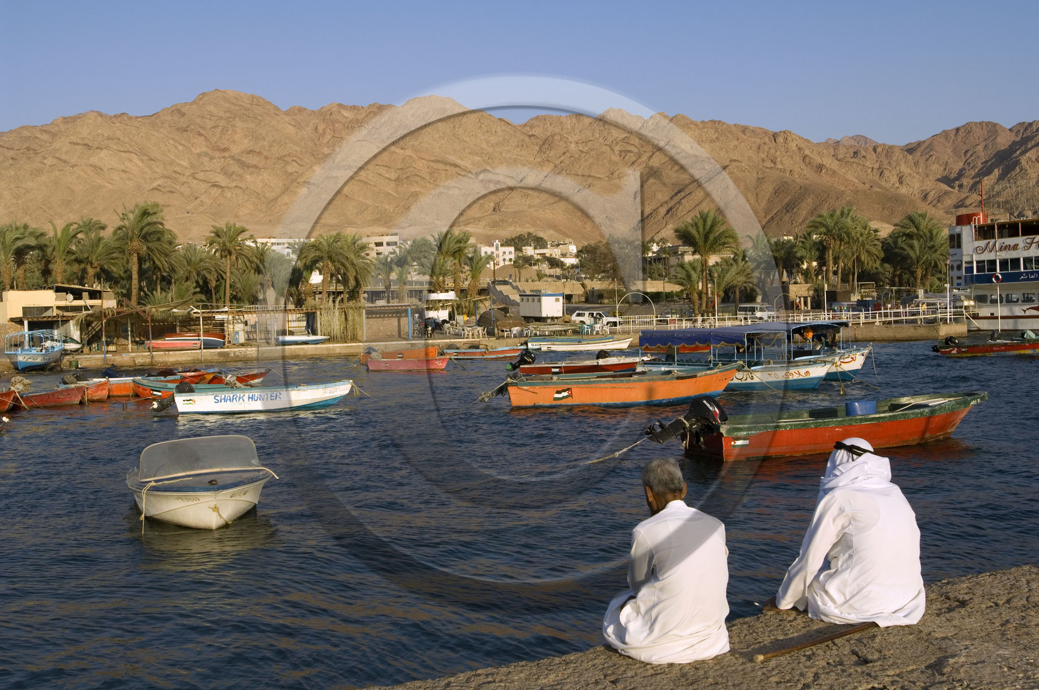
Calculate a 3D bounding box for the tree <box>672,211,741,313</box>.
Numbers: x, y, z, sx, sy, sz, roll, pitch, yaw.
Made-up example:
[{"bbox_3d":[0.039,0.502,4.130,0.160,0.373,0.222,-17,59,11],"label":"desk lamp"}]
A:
[{"bbox_3d":[20.714,-8.891,125.000,7.221,12.275,7.221,-1,2,0],"label":"tree"}]

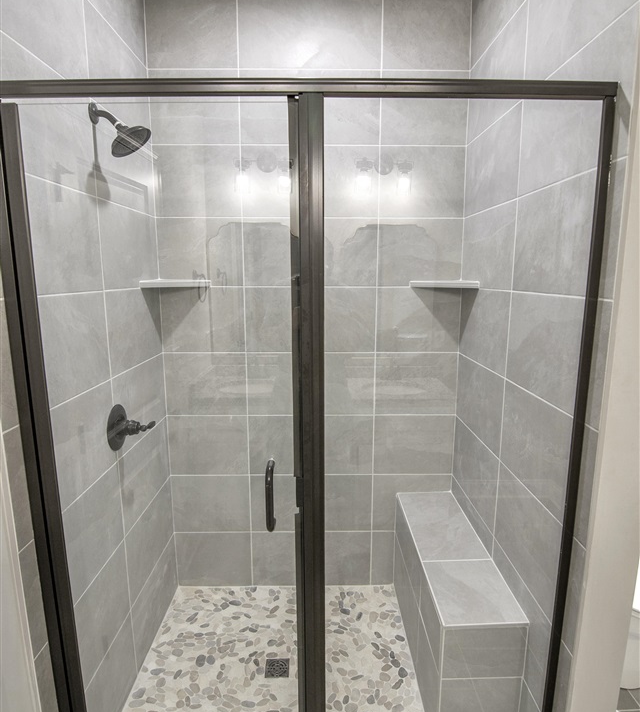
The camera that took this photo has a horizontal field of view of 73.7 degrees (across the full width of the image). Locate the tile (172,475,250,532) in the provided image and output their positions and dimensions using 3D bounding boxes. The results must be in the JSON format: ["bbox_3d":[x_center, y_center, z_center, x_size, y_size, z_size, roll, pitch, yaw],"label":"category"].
[{"bbox_3d":[-0.543,0.745,2.156,0.388,0.306,0.012,0,10,0],"label":"tile"}]

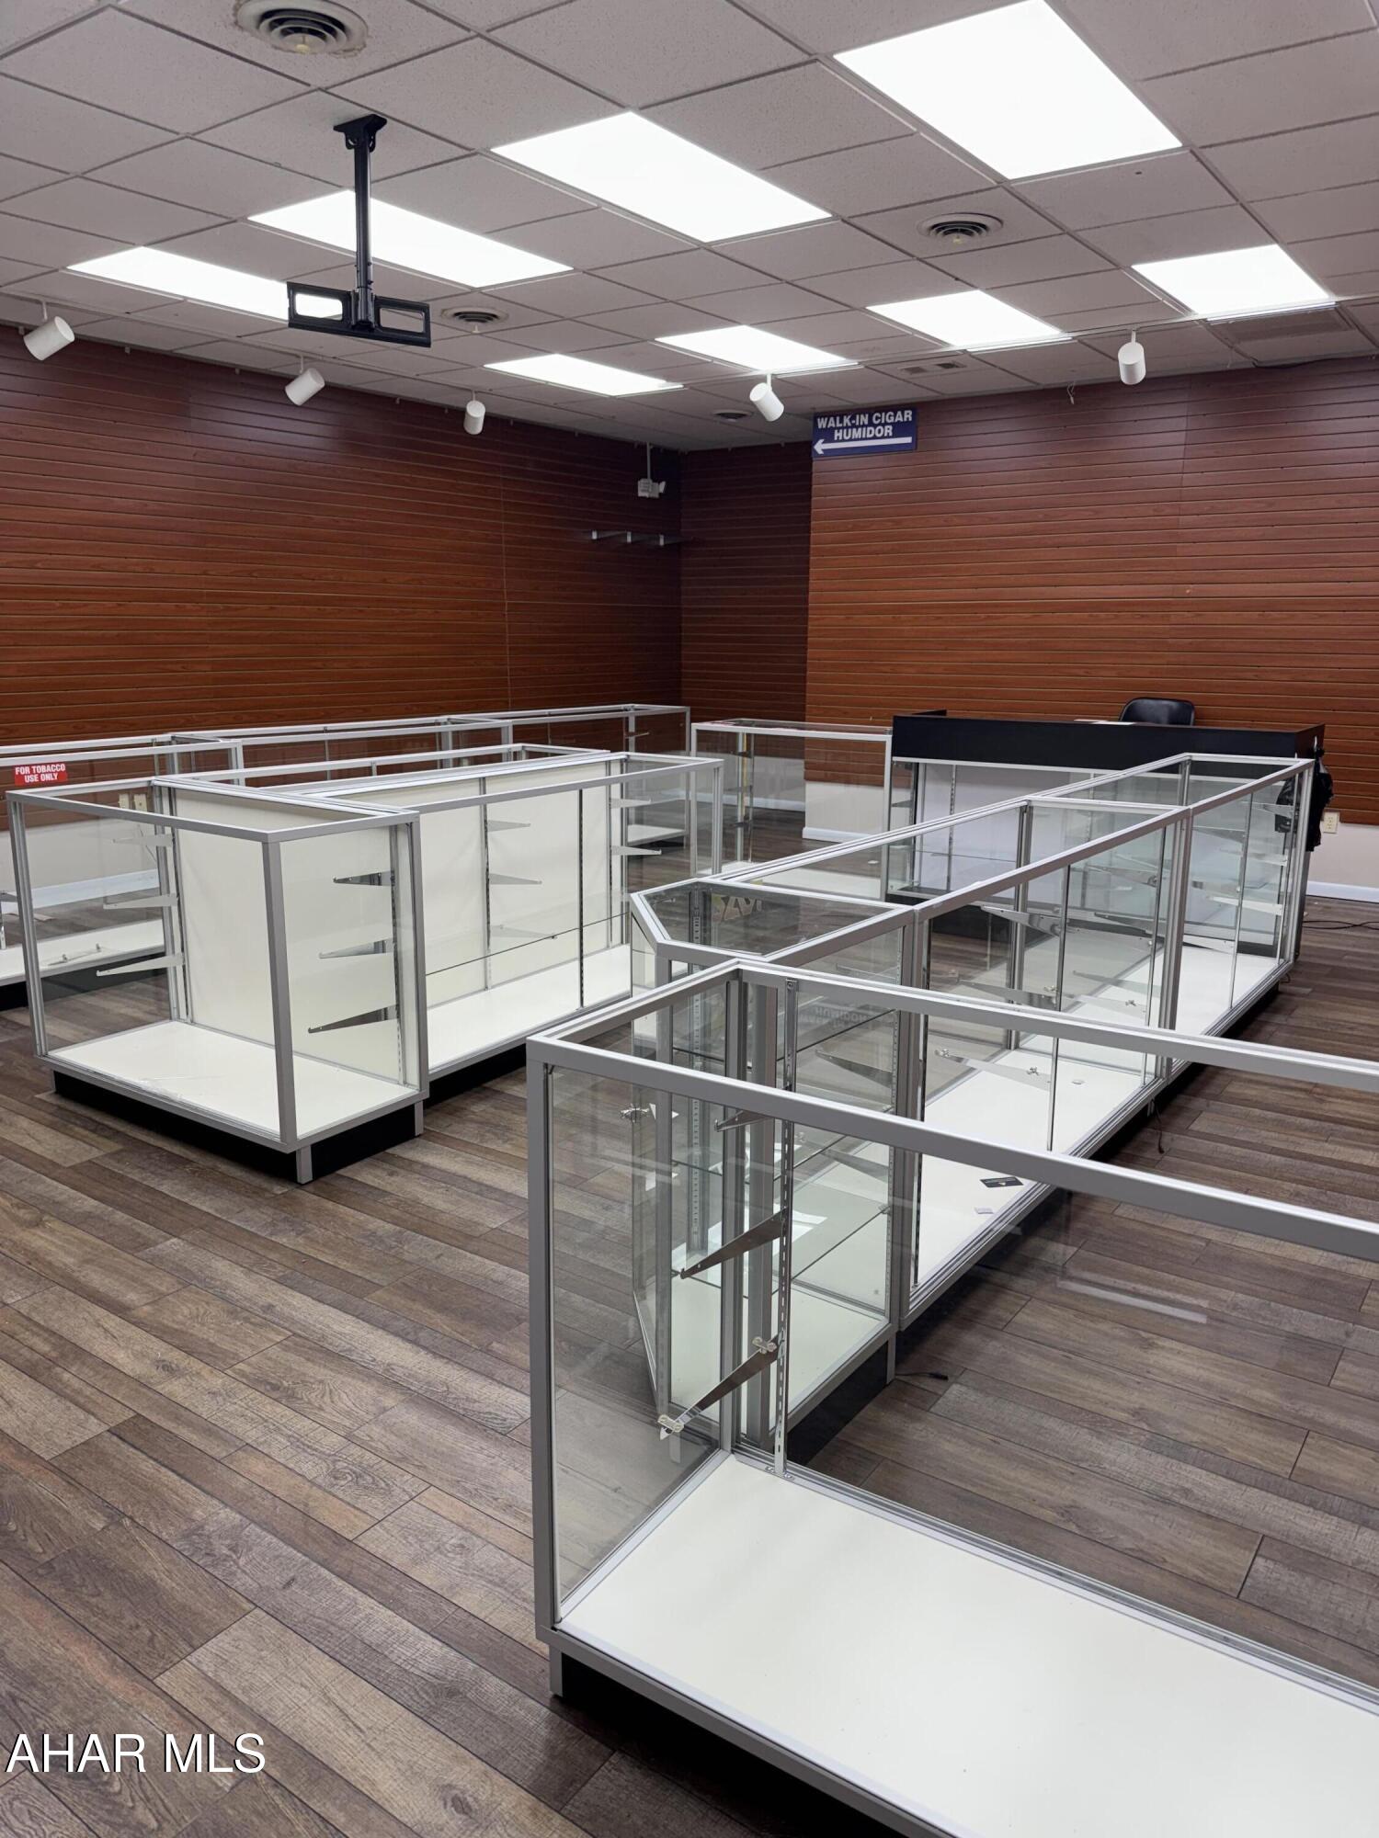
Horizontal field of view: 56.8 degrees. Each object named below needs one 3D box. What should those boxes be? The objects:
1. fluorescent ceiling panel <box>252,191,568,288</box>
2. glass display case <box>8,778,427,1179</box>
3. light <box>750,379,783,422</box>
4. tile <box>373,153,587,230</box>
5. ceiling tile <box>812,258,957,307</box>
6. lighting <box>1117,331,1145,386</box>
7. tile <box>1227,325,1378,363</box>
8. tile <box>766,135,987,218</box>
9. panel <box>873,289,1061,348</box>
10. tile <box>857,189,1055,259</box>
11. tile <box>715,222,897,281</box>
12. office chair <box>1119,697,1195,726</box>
[{"bbox_3d":[-1.044,-2.633,4.980,0.600,0.050,1.200,10,16,35],"label":"fluorescent ceiling panel"},{"bbox_3d":[-1.504,0.121,4.038,1.340,0.979,0.523,10,16,34],"label":"glass display case"},{"bbox_3d":[0.459,-3.018,7.444,0.128,0.200,0.170,10,2,35],"label":"light"},{"bbox_3d":[-0.726,-2.488,4.386,0.600,0.020,0.600,10,16,35],"label":"tile"},{"bbox_3d":[0.839,-2.734,5.485,0.600,0.020,0.600,10,16,35],"label":"ceiling tile"},{"bbox_3d":[2.168,-2.725,6.242,0.128,0.200,0.170,10,2,35],"label":"lighting"},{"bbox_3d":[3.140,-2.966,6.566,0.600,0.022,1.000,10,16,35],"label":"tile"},{"bbox_3d":[0.620,-2.429,4.174,0.600,0.020,0.600,10,16,35],"label":"tile"},{"bbox_3d":[1.367,-2.926,6.207,0.605,0.060,1.210,10,16,35],"label":"panel"},{"bbox_3d":[0.976,-2.540,4.656,0.600,0.020,0.600,10,16,35],"label":"tile"},{"bbox_3d":[0.477,-2.629,5.006,0.600,0.020,0.600,10,16,35],"label":"tile"},{"bbox_3d":[2.562,-0.651,7.126,0.600,1.125,0.620,8,15,28],"label":"office chair"}]

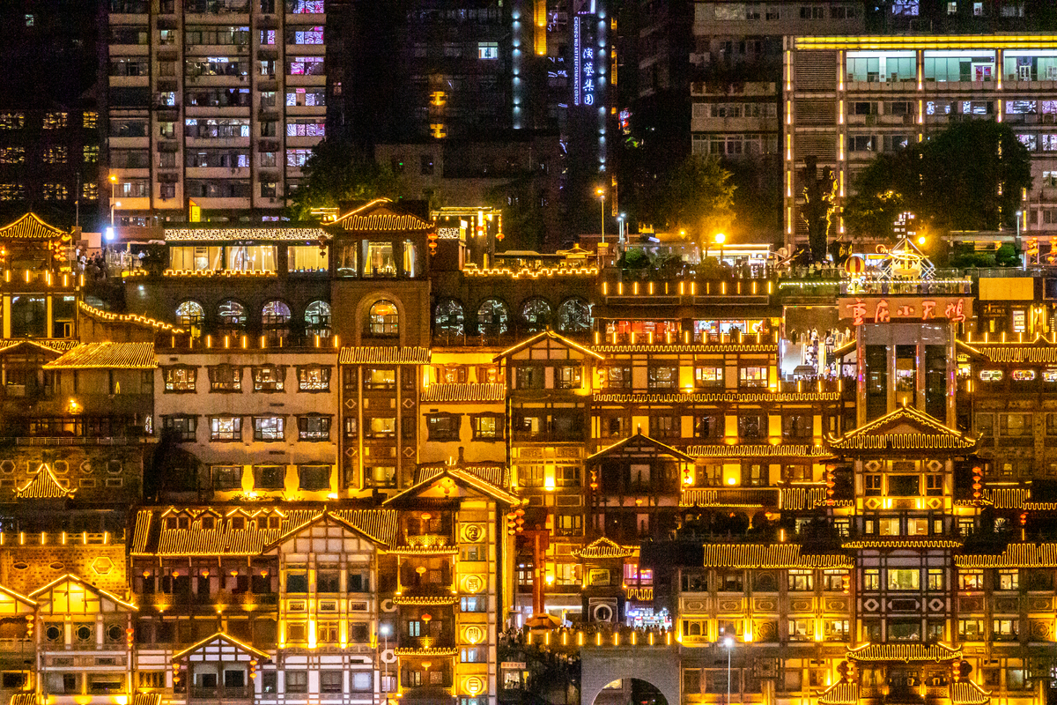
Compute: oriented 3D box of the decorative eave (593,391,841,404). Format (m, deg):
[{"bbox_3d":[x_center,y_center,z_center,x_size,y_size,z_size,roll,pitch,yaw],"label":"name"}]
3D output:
[{"bbox_3d":[16.955,4.090,820.550,22.380,1.110,1.100,0,-2,0],"label":"decorative eave"}]

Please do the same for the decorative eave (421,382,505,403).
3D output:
[{"bbox_3d":[-5.918,3.614,820.750,7.460,1.750,1.500,0,-2,3],"label":"decorative eave"}]

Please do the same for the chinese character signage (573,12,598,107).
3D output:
[{"bbox_3d":[5.900,-30.417,945.200,2.560,9.690,0.400,0,-2,0],"label":"chinese character signage"}]

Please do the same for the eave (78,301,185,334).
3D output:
[{"bbox_3d":[-32.630,-2.897,748.400,8.837,2.680,0.800,0,-1,0],"label":"eave"}]

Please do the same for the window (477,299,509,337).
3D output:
[{"bbox_3d":[-2.956,-2.847,754.175,2.774,3.285,0.350,0,-1,0],"label":"window"}]

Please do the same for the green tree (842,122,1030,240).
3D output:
[{"bbox_3d":[35.964,-14.440,800.000,16.724,11.924,14.000,0,-1,0],"label":"green tree"}]

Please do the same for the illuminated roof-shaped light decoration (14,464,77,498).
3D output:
[{"bbox_3d":[-39.460,10.520,742.000,4.800,2.800,3.300,0,-3,6],"label":"illuminated roof-shaped light decoration"}]

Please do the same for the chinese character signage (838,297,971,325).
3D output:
[{"bbox_3d":[34.175,-3.797,826.000,12.306,2.545,0.600,0,1,5],"label":"chinese character signage"}]

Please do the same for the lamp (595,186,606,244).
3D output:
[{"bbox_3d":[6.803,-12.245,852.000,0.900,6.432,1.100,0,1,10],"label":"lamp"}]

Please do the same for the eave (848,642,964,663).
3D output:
[{"bbox_3d":[29.930,23.895,725.100,9.263,1.684,2.200,0,-1,0],"label":"eave"}]

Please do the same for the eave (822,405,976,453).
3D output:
[{"bbox_3d":[33.487,6.761,817.000,13.373,4.160,5.000,0,1,5],"label":"eave"}]

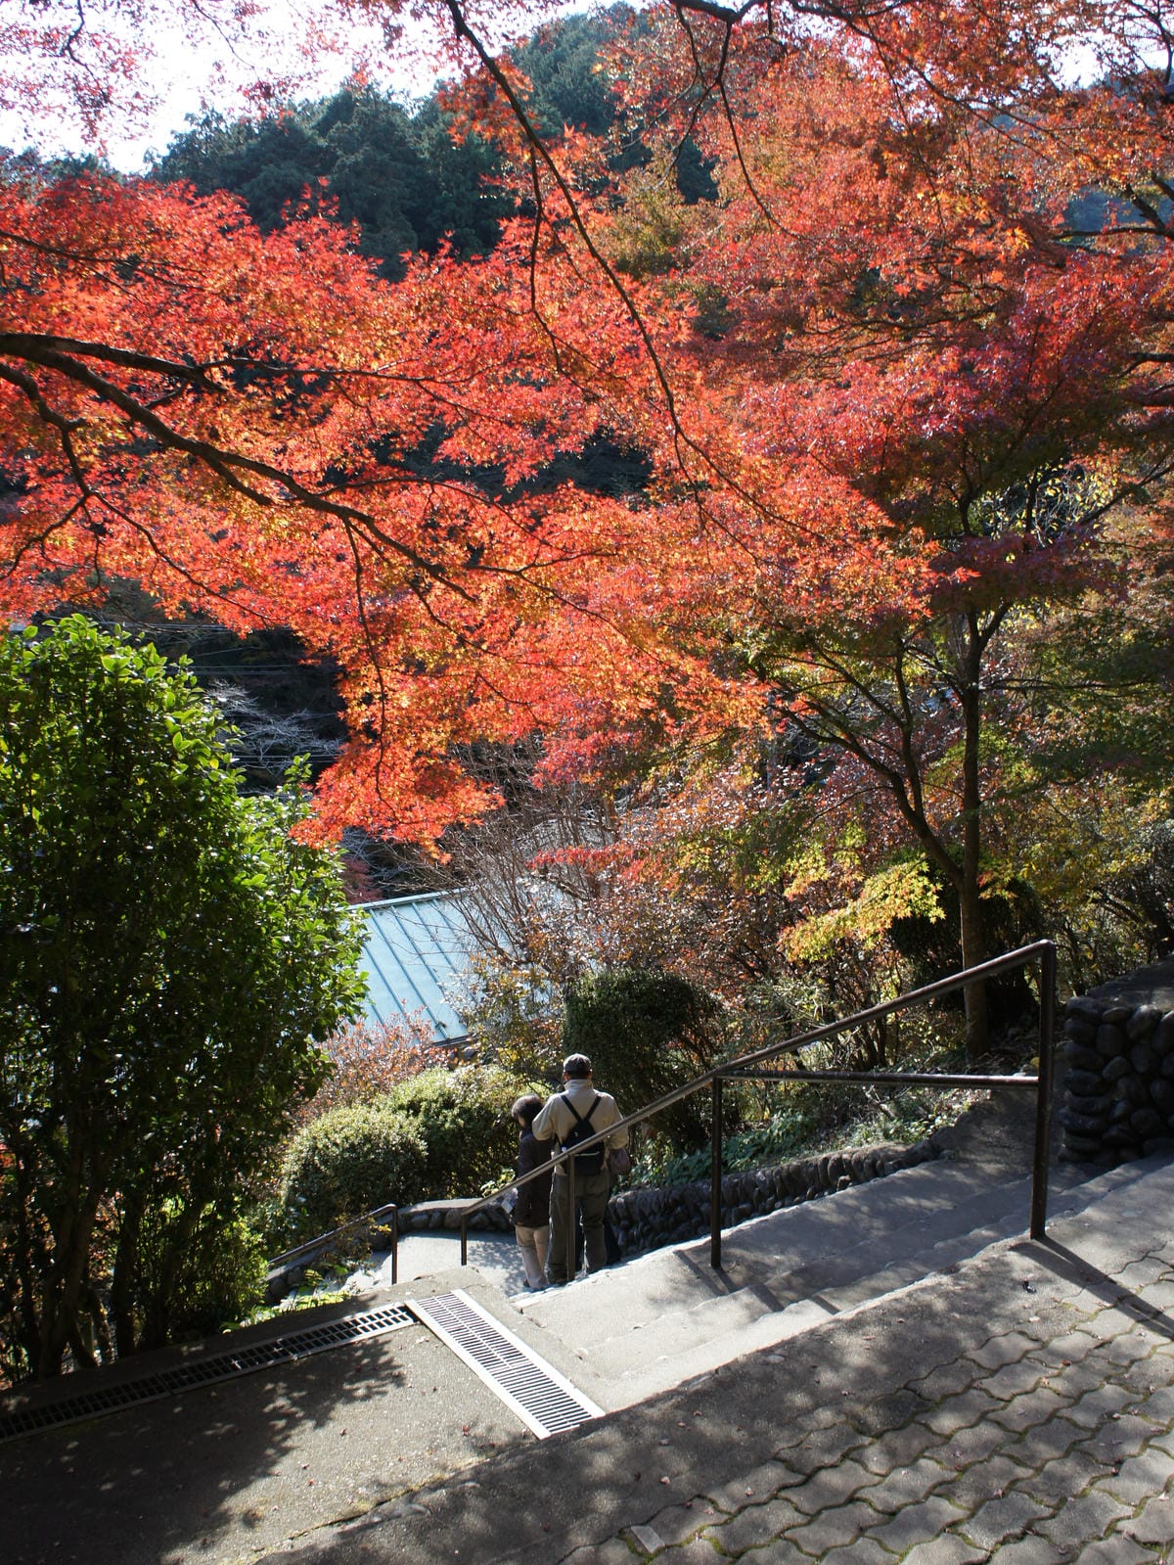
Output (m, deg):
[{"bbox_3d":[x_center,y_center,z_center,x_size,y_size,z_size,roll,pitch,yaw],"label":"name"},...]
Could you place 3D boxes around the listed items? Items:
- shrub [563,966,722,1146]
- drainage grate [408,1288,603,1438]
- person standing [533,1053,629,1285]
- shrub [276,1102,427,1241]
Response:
[{"bbox_3d":[0.453,2.316,11.000,1.300,1.525,1.300,0,1,0],"label":"shrub"},{"bbox_3d":[-0.249,1.592,3.645,0.185,0.030,0.922,-1,1,-29],"label":"drainage grate"},{"bbox_3d":[-0.055,2.787,9.550,0.640,1.663,0.420,0,1,-10],"label":"person standing"},{"bbox_3d":[-2.013,3.399,11.400,1.270,1.248,1.200,0,1,-10],"label":"shrub"}]

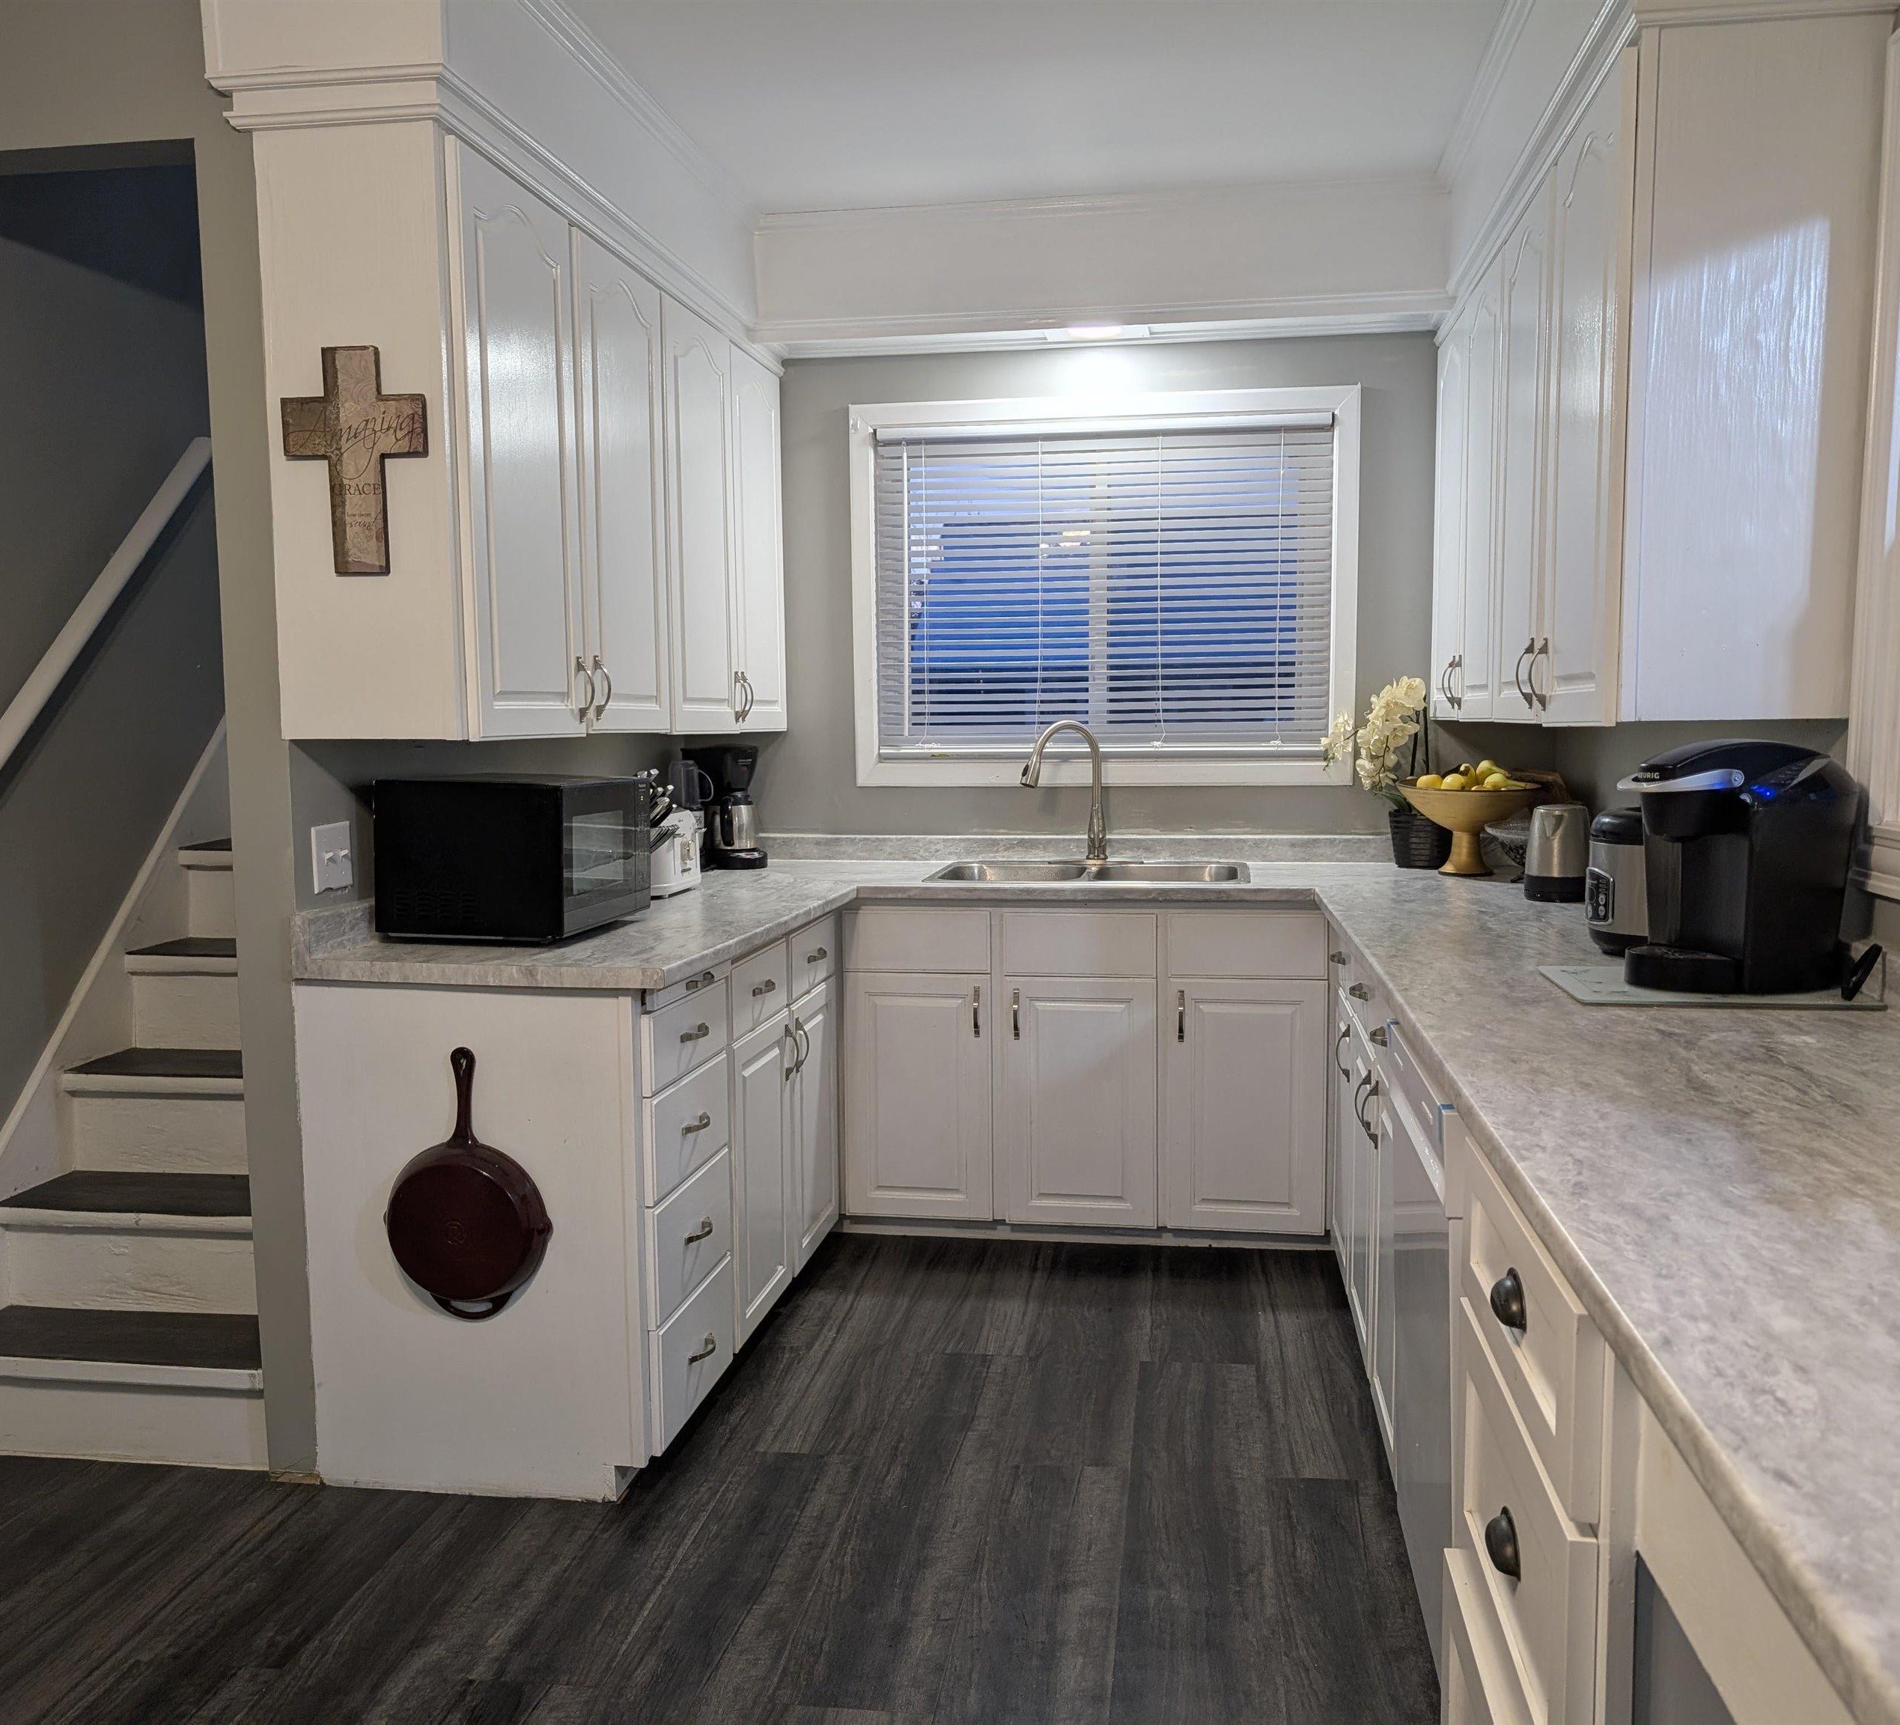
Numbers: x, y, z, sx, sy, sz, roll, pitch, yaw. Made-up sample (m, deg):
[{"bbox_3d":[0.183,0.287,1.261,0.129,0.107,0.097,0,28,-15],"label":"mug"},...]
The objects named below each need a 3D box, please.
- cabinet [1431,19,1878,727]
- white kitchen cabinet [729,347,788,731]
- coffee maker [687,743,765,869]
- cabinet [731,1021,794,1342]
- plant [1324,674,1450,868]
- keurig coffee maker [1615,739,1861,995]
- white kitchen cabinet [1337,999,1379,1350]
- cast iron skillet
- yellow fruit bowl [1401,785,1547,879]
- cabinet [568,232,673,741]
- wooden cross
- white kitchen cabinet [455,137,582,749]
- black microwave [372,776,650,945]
[{"bbox_3d":[1.261,-0.756,3.146,0.323,0.963,1.931,0,5,9],"label":"cabinet"},{"bbox_3d":[-0.660,-0.831,4.255,0.330,0.965,0.460,0,5,9],"label":"white kitchen cabinet"},{"bbox_3d":[-0.614,-0.159,4.345,0.180,0.335,0.220,-5,7,-42],"label":"coffee maker"},{"bbox_3d":[-0.684,0.631,3.296,0.600,0.600,0.435,0,5,9],"label":"cabinet"},{"bbox_3d":[1.140,-0.229,4.128,0.338,0.500,0.200,0,5,9],"label":"plant"},{"bbox_3d":[1.172,-0.003,2.373,0.315,0.346,0.230,-1,5,-9],"label":"keurig coffee maker"},{"bbox_3d":[1.051,0.621,3.245,0.450,0.591,0.753,0,5,9],"label":"white kitchen cabinet"},{"bbox_3d":[-0.798,0.533,2.611,0.288,0.455,0.050,0,5,9],"label":"cast iron skillet"},{"bbox_3d":[1.328,-0.090,4.070,0.352,0.228,0.352,0,5,9],"label":"yellow fruit bowl"},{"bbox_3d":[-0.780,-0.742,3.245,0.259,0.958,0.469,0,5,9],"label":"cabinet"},{"bbox_3d":[-0.953,-0.640,2.548,0.248,0.356,0.018,0,5,9],"label":"wooden cross"},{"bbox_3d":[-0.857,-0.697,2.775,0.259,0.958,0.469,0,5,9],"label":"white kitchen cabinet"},{"bbox_3d":[-0.831,-0.013,3.071,0.365,0.282,0.435,0,5,10],"label":"black microwave"}]

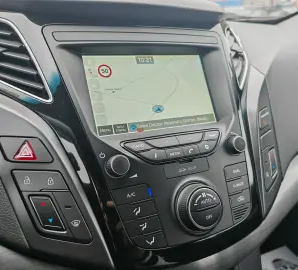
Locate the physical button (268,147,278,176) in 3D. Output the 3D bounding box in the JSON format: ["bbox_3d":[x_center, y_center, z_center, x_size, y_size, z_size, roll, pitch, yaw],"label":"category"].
[{"bbox_3d":[0.156,0.036,0.342,0.015,0.035,0.006,17,-25,-37],"label":"physical button"}]

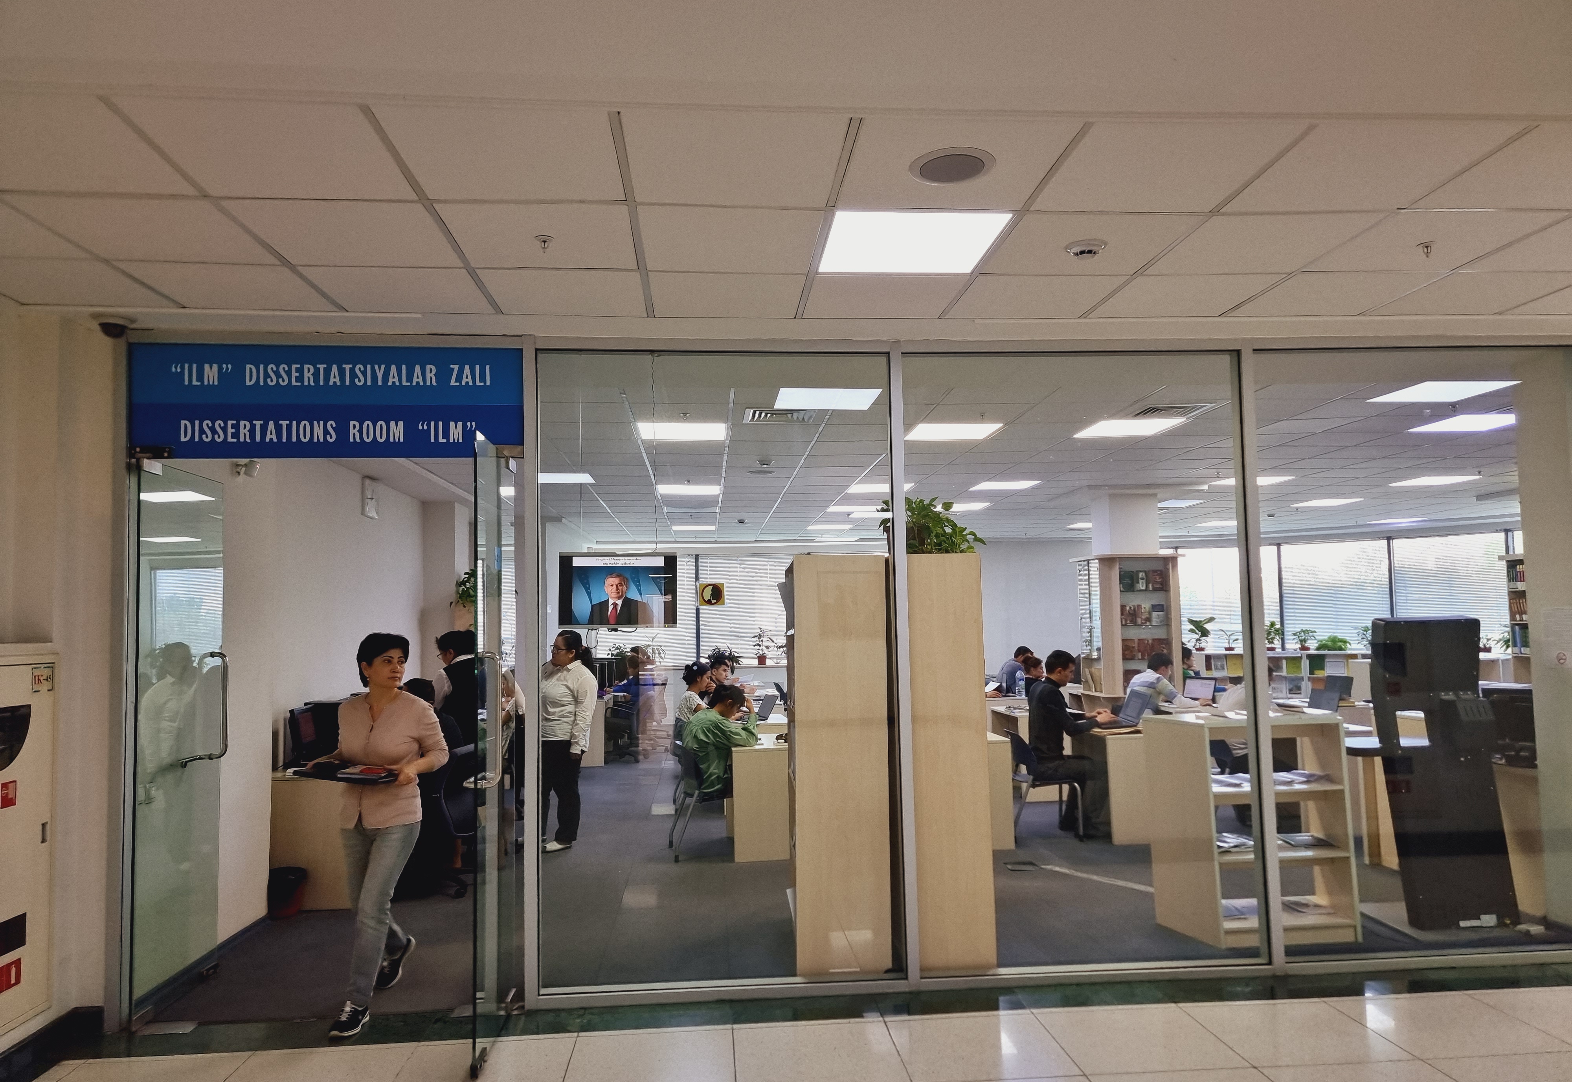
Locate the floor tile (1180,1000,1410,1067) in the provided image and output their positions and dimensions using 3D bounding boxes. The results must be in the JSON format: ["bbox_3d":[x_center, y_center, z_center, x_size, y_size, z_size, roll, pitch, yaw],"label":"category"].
[{"bbox_3d":[1.911,1.858,4.133,0.600,0.015,0.600,-1,-5,-4],"label":"floor tile"}]

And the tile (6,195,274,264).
[{"bbox_3d":[-1.959,-0.968,3.400,0.580,0.015,0.590,-1,-4,-4],"label":"tile"}]

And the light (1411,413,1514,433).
[{"bbox_3d":[4.666,-0.800,7.437,0.590,0.030,0.590,-1,-4,-4],"label":"light"}]

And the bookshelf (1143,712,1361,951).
[{"bbox_3d":[2.347,1.433,5.540,0.730,1.050,0.540,0,-4,-12],"label":"bookshelf"}]

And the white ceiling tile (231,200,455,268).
[{"bbox_3d":[-1.376,-0.977,3.464,0.595,0.020,0.600,-1,-4,-5],"label":"white ceiling tile"}]

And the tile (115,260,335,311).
[{"bbox_3d":[-2.040,-0.948,4.029,0.588,0.025,0.561,-1,-4,-4],"label":"tile"}]

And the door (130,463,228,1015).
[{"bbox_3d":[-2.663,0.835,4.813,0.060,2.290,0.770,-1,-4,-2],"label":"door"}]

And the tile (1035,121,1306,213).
[{"bbox_3d":[1.059,-1.064,3.100,0.588,0.025,0.560,-1,-4,-4],"label":"tile"}]

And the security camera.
[{"bbox_3d":[-2.693,-0.856,4.378,0.140,0.085,0.140,-1,-5,-4],"label":"security camera"}]

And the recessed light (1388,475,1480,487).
[{"bbox_3d":[6.314,-0.605,10.626,0.590,0.040,0.590,-1,-4,-4],"label":"recessed light"}]

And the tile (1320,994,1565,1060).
[{"bbox_3d":[2.509,1.850,4.163,0.595,0.015,0.600,-1,-4,-5],"label":"tile"}]

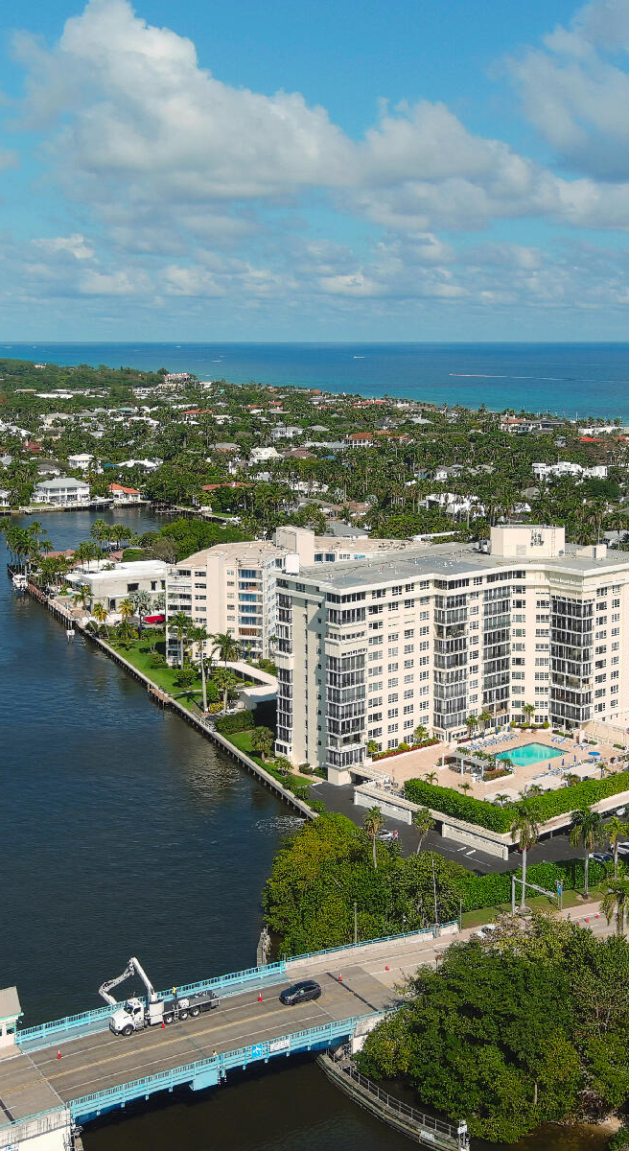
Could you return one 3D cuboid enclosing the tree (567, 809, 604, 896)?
[{"bbox_3d":[36.900,37.660,187.310,4.600,12.030,4.600,0,10,0],"label":"tree"}]

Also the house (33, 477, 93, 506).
[{"bbox_3d":[-114.850,-38.630,634.570,21.000,10.500,17.000,-5,11,-28],"label":"house"}]

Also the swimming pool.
[{"bbox_3d":[37.500,31.510,241.170,12.200,1.400,7.800,-9,13,-42],"label":"swimming pool"}]

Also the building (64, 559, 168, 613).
[{"bbox_3d":[-54.320,3.170,395.620,30.000,9.300,19.000,-6,12,-32],"label":"building"}]

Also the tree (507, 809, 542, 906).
[{"bbox_3d":[28.172,37.856,185.941,5.100,14.200,5.100,0,10,0],"label":"tree"}]

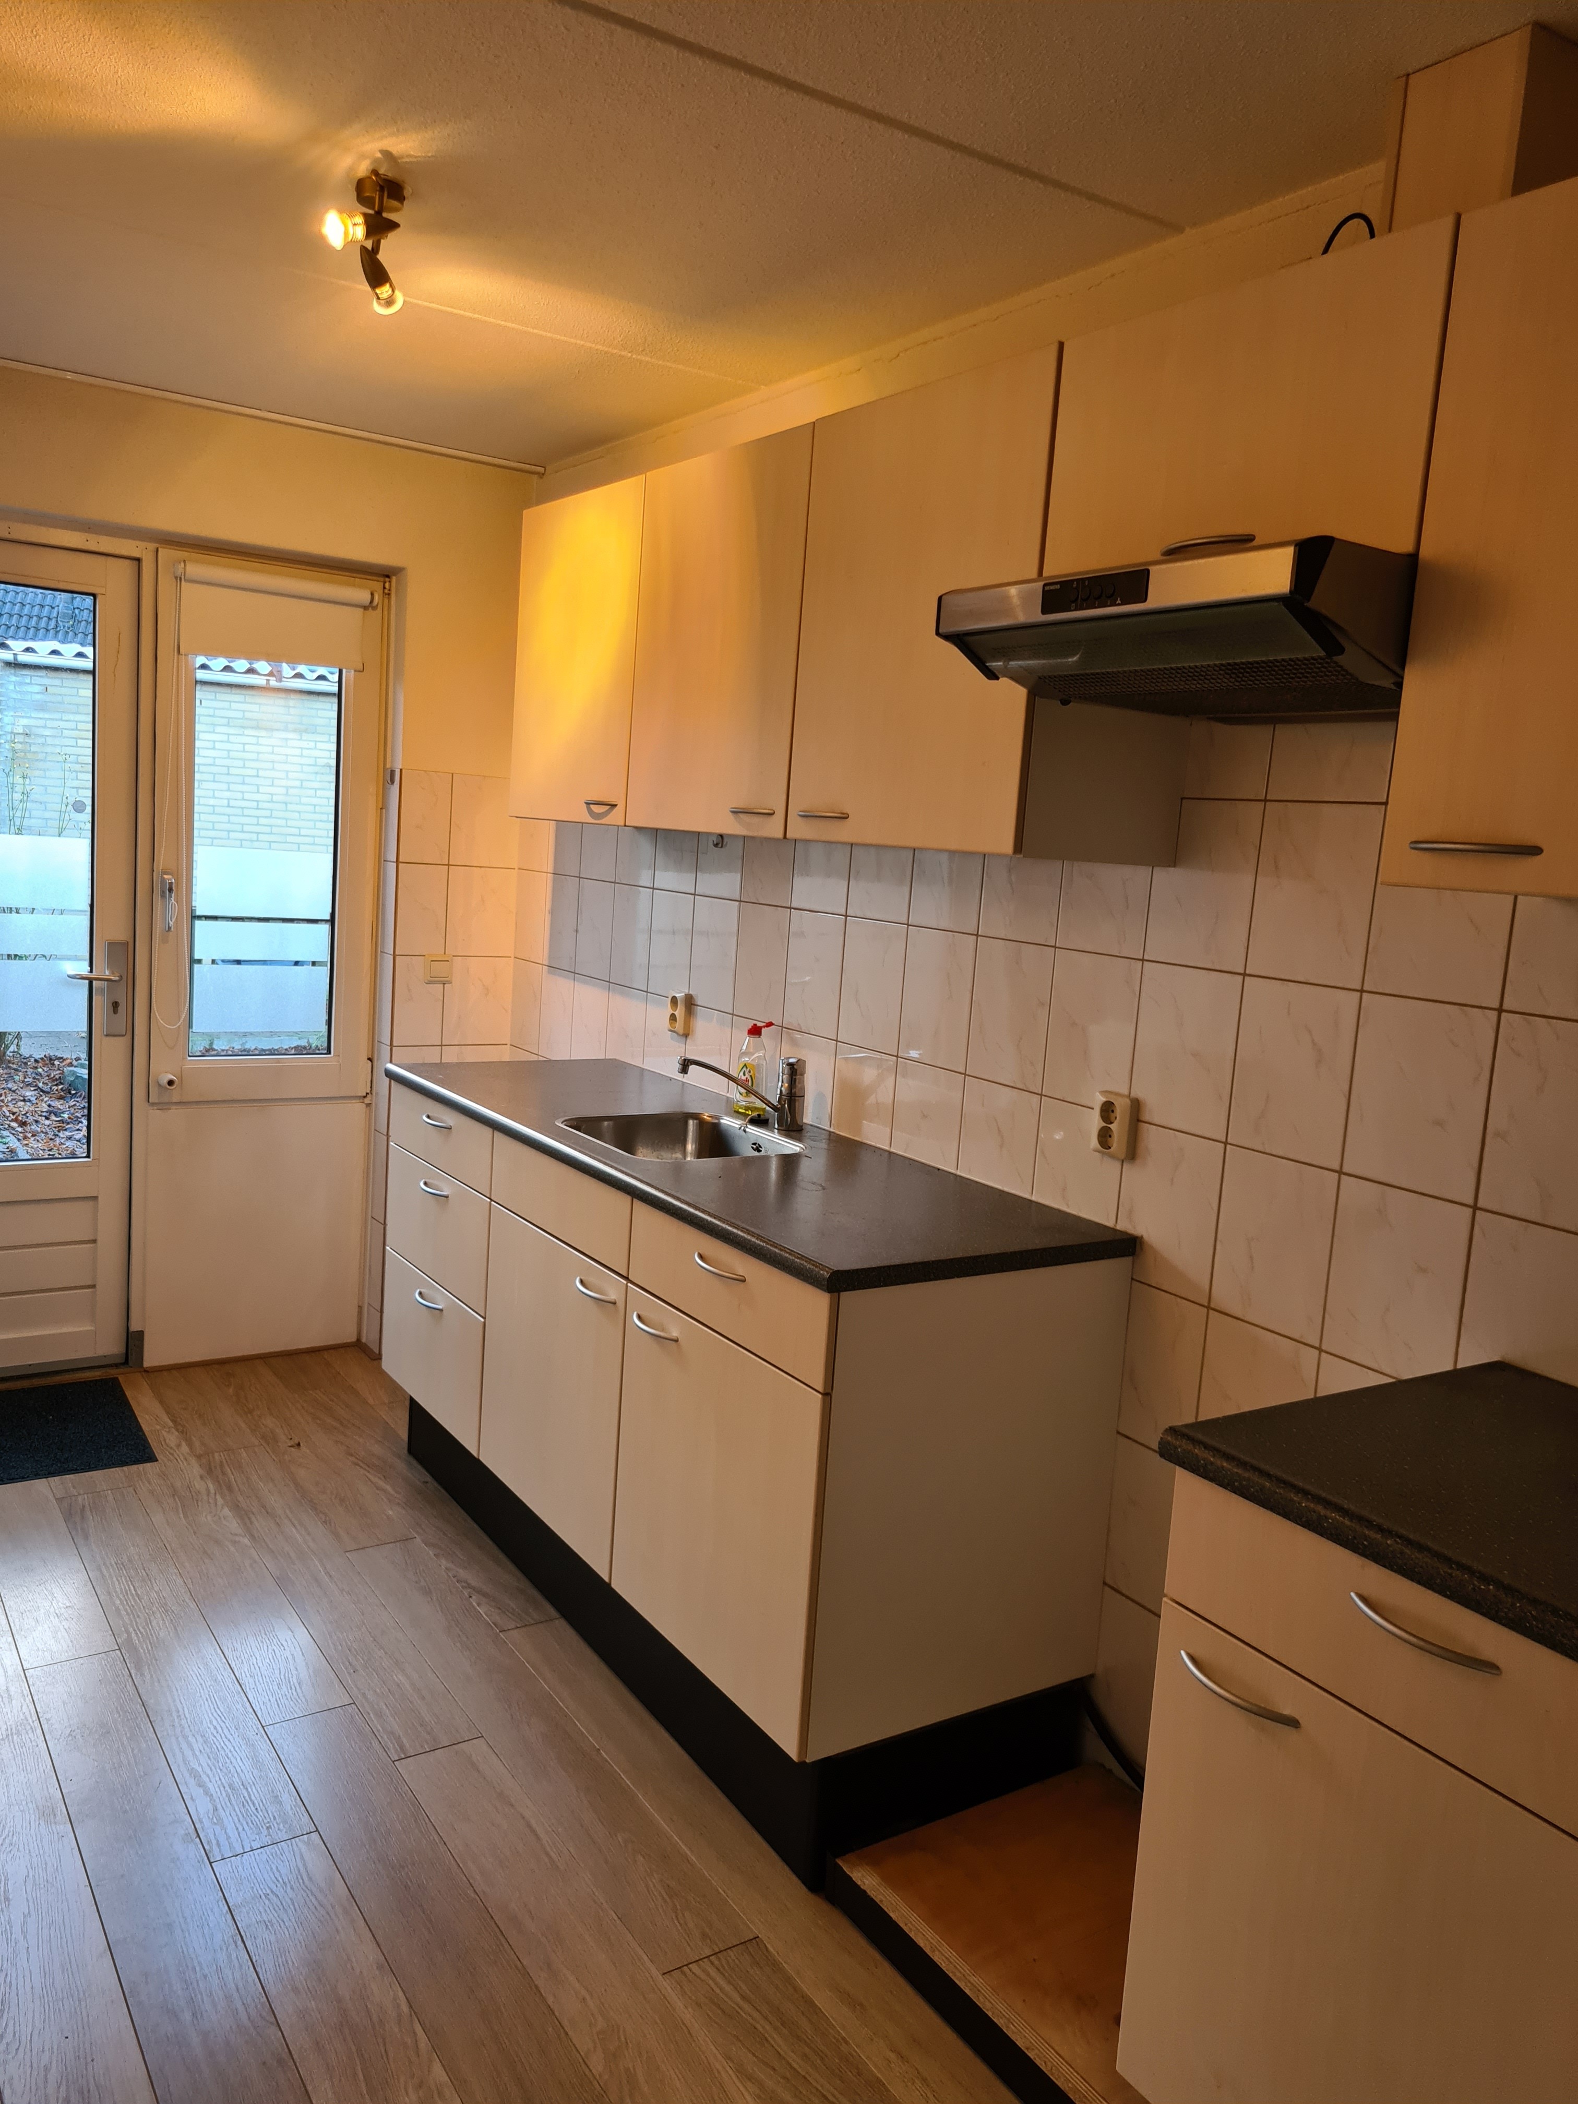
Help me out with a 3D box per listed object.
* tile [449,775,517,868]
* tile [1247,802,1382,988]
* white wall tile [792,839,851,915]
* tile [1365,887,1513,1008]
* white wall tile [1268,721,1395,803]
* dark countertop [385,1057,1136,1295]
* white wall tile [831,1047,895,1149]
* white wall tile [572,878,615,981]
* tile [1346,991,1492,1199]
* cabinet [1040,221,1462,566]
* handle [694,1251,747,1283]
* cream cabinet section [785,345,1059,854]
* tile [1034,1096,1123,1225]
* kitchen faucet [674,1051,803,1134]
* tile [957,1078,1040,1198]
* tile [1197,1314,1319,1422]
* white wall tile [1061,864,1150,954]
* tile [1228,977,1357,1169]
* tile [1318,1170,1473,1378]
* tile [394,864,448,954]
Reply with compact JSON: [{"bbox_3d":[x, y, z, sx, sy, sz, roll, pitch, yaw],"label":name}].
[{"bbox_3d":[-0.851,-0.643,4.431,0.202,0.250,0.010,-1,10,-33],"label":"tile"},{"bbox_3d":[0.738,-0.223,2.217,0.010,0.250,0.201,-1,10,-33],"label":"tile"},{"bbox_3d":[0.072,-0.403,3.161,0.009,0.247,0.198,-1,10,-33],"label":"white wall tile"},{"bbox_3d":[0.849,-0.191,2.049,0.010,0.250,0.201,-1,10,-33],"label":"tile"},{"bbox_3d":[0.755,-0.472,2.182,0.010,0.250,0.201,-1,10,-33],"label":"white wall tile"},{"bbox_3d":[-0.194,0.174,3.064,0.588,0.032,1.808,-1,10,-33],"label":"dark countertop"},{"bbox_3d":[0.148,0.120,3.106,0.009,0.248,0.200,-1,9,-33],"label":"white wall tile"},{"bbox_3d":[-0.495,-0.314,4.074,0.009,0.248,0.200,-1,9,-33],"label":"white wall tile"},{"bbox_3d":[0.814,0.058,2.040,0.009,0.247,0.198,-1,10,-33],"label":"tile"},{"bbox_3d":[0.660,-0.751,2.006,0.334,0.345,0.600,-1,10,-33],"label":"cabinet"},{"bbox_3d":[-0.117,0.334,2.452,0.028,0.012,0.146,-1,9,-33],"label":"handle"},{"bbox_3d":[0.317,-0.665,2.518,0.328,0.688,0.598,-1,9,-33],"label":"cream cabinet section"},{"bbox_3d":[0.471,0.210,2.570,0.009,0.247,0.198,-1,10,-33],"label":"tile"},{"bbox_3d":[-0.093,0.077,3.044,0.275,0.146,0.050,0,9,-25],"label":"kitchen faucet"},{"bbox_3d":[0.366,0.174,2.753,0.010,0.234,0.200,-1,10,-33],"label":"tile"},{"bbox_3d":[0.671,0.516,2.274,0.009,0.247,0.198,-1,10,-33],"label":"tile"},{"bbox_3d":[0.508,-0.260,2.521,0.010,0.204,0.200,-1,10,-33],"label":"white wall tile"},{"bbox_3d":[0.711,0.027,2.220,0.010,0.247,0.200,-1,10,-33],"label":"tile"},{"bbox_3d":[0.797,0.302,2.074,0.009,0.247,0.198,-1,10,-33],"label":"tile"},{"bbox_3d":[-1.014,-0.390,4.371,0.142,0.250,0.010,-1,10,-33],"label":"tile"}]

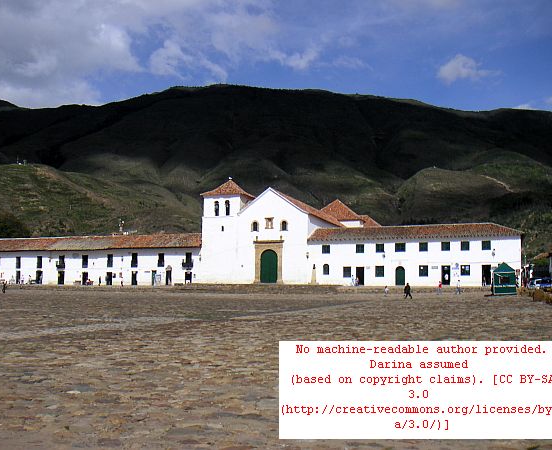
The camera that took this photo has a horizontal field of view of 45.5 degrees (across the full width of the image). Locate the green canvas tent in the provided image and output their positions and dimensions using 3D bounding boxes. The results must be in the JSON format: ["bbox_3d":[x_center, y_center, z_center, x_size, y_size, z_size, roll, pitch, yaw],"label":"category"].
[{"bbox_3d":[26.433,6.219,76.000,2.500,3.700,2.500,-2,-5,18],"label":"green canvas tent"}]

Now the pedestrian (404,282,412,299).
[{"bbox_3d":[14.081,7.024,70.000,0.740,1.700,0.520,0,-5,0],"label":"pedestrian"}]

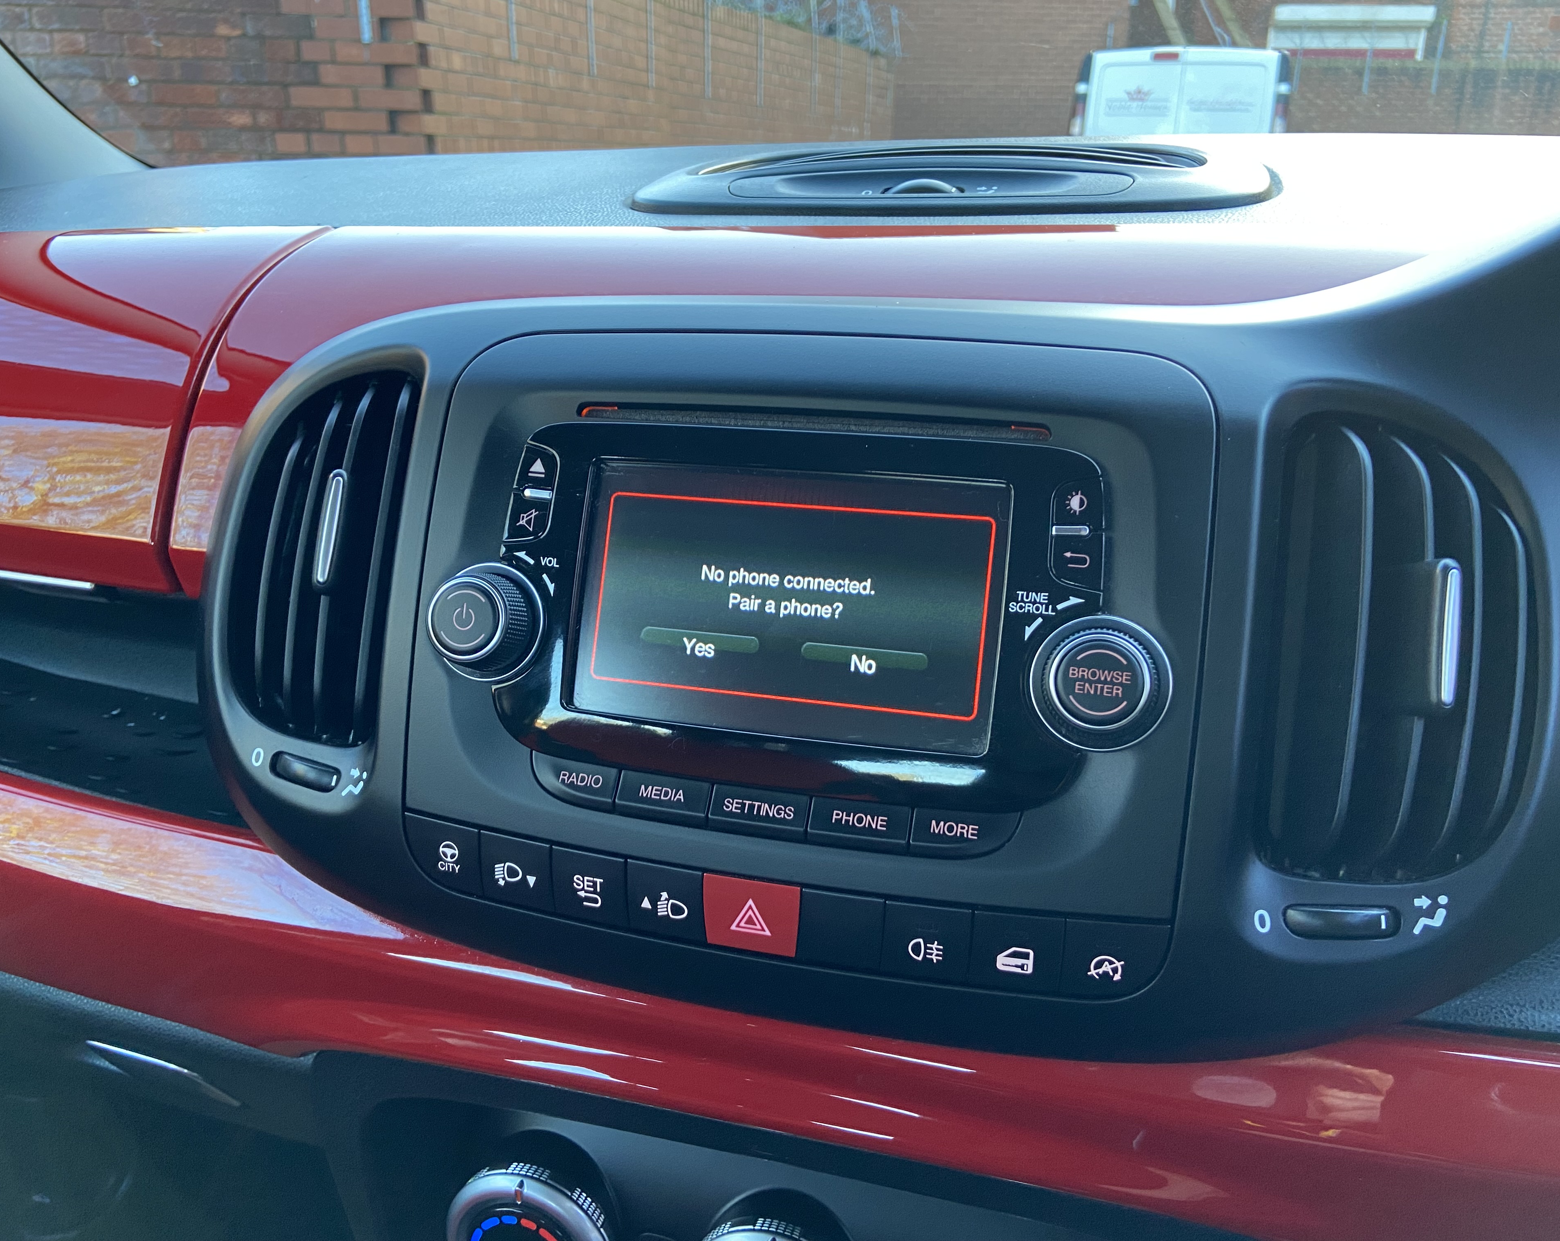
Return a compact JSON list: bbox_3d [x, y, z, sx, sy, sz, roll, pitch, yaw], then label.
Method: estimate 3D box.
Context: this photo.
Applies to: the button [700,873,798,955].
[{"bbox_3d":[-0.007,0.075,0.317,0.026,0.017,0.009,5,-3,16],"label":"button"}]

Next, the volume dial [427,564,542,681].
[{"bbox_3d":[-0.080,0.000,0.331,0.032,0.032,0.017,5,-3,16],"label":"volume dial"}]

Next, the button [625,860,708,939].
[{"bbox_3d":[-0.028,0.071,0.320,0.021,0.018,0.007,5,10,16],"label":"button"}]

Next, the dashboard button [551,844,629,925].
[{"bbox_3d":[-0.048,0.069,0.326,0.021,0.018,0.007,5,10,16],"label":"dashboard button"}]

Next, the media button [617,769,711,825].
[{"bbox_3d":[-0.030,0.046,0.324,0.026,0.011,0.009,5,-3,16],"label":"media button"}]

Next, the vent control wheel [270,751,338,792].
[{"bbox_3d":[-0.133,0.043,0.353,0.022,0.009,0.008,5,3,16],"label":"vent control wheel"}]

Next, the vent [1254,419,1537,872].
[{"bbox_3d":[0.141,0.007,0.287,0.053,0.100,0.025,5,-3,16],"label":"vent"}]

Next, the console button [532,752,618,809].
[{"bbox_3d":[-0.053,0.042,0.327,0.025,0.012,0.007,5,-3,16],"label":"console button"}]

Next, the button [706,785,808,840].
[{"bbox_3d":[-0.004,0.048,0.312,0.025,0.011,0.007,5,-3,16],"label":"button"}]

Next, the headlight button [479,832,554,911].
[{"bbox_3d":[-0.070,0.067,0.335,0.023,0.018,0.009,5,-3,16],"label":"headlight button"}]

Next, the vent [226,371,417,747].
[{"bbox_3d":[-0.135,-0.019,0.372,0.056,0.111,0.029,5,-3,16],"label":"vent"}]

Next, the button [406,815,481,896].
[{"bbox_3d":[-0.089,0.063,0.338,0.024,0.018,0.007,5,10,16],"label":"button"}]

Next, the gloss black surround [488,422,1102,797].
[{"bbox_3d":[0.000,-0.005,0.317,0.156,0.091,0.015,5,-3,16],"label":"gloss black surround"}]

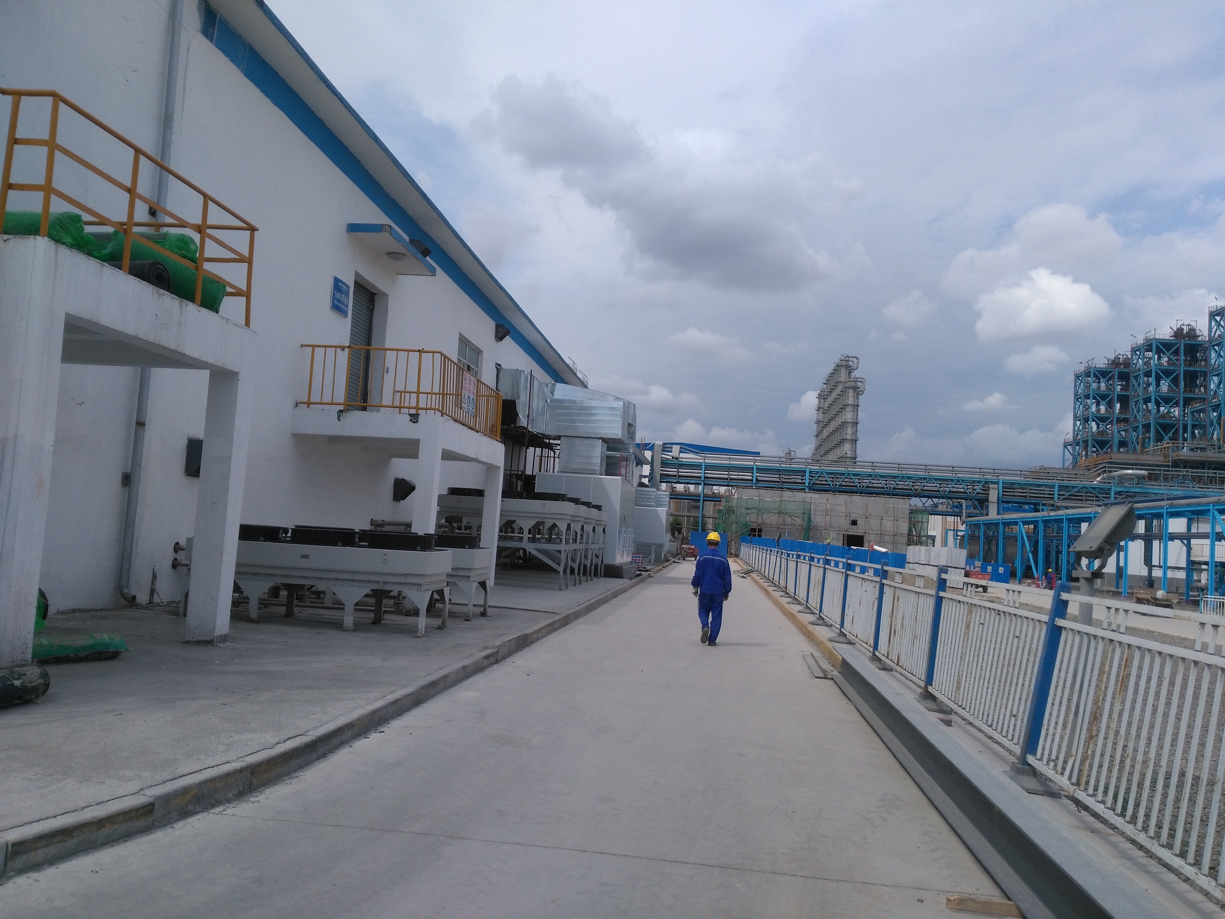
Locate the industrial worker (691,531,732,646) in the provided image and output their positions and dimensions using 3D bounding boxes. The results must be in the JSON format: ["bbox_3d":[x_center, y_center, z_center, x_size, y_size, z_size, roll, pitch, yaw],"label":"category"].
[{"bbox_3d":[1.524,1.988,15.250,0.610,1.750,0.500,3,-4,6],"label":"industrial worker"}]

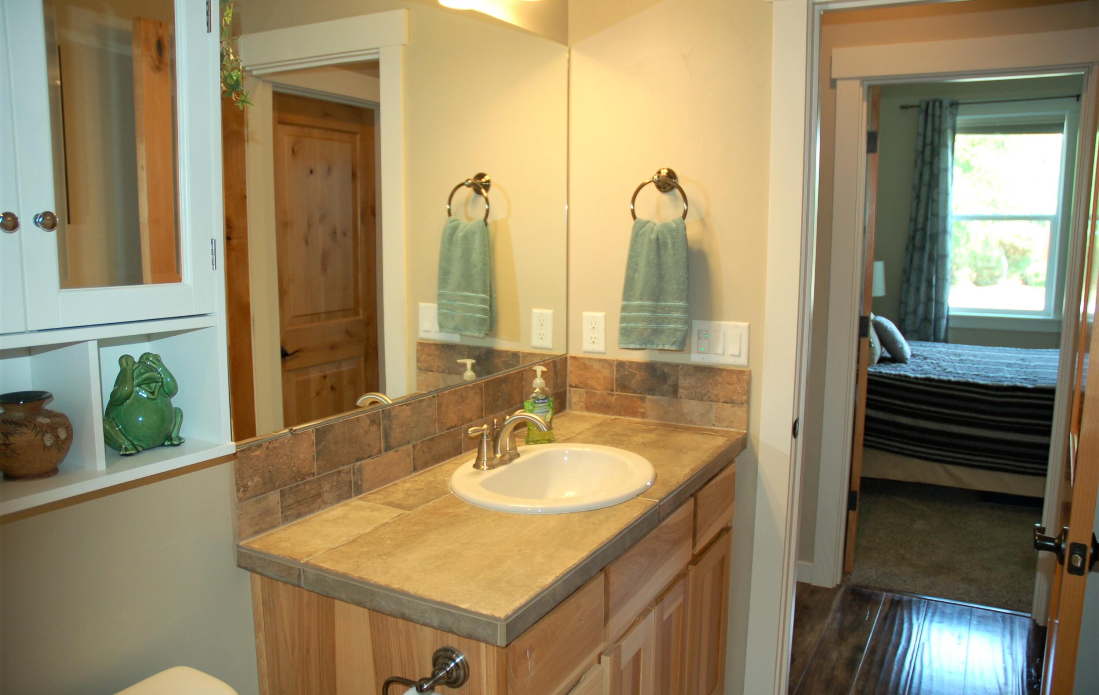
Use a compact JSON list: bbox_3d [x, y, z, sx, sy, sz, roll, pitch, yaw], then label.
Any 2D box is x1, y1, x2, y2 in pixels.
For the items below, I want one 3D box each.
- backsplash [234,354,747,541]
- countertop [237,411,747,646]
[{"bbox_3d":[-0.004,0.207,1.859,0.567,0.174,1.265,5,10,29],"label":"backsplash"},{"bbox_3d":[-0.005,0.314,1.875,0.567,0.041,1.265,5,10,29],"label":"countertop"}]

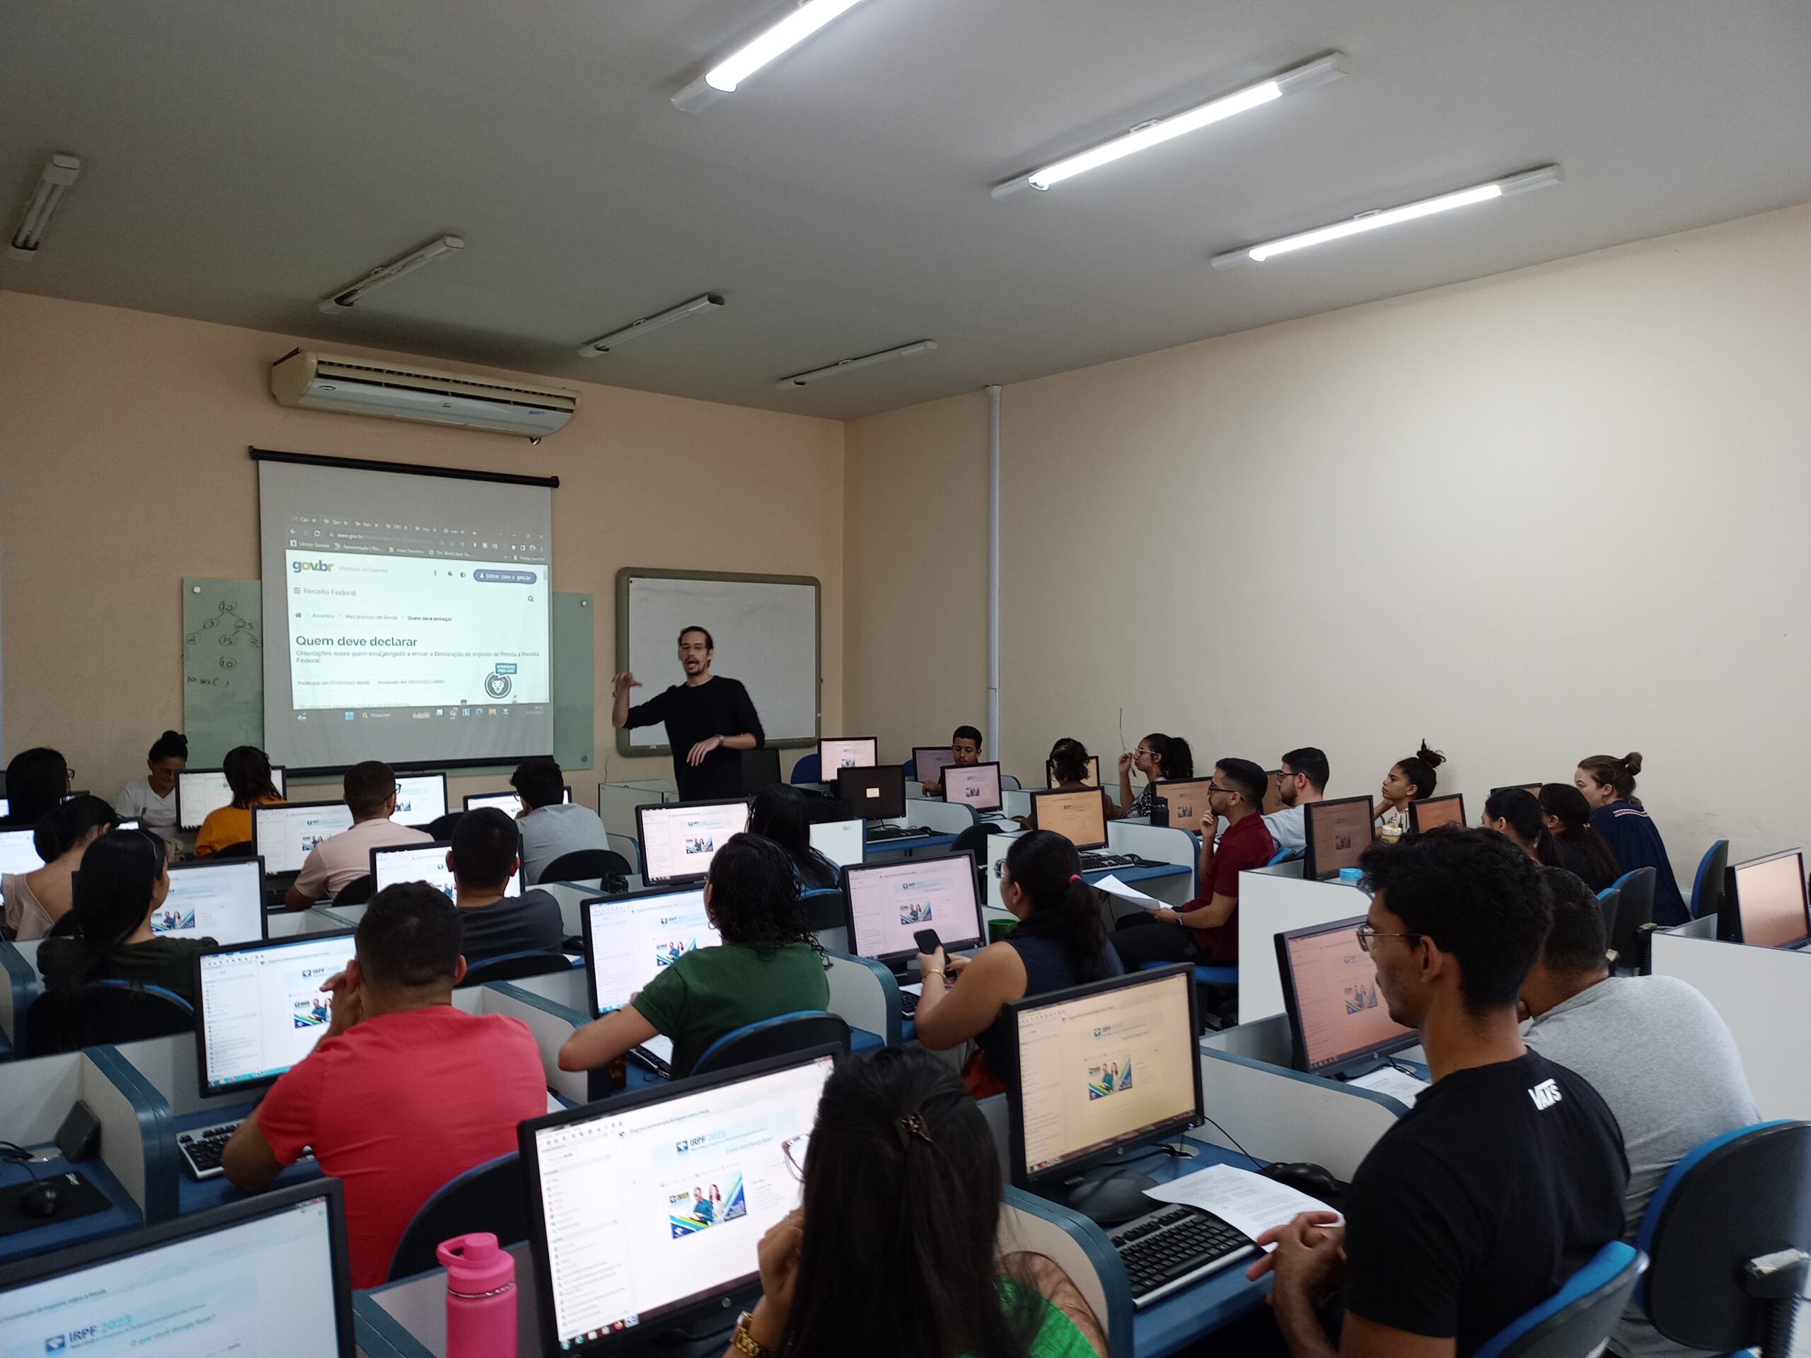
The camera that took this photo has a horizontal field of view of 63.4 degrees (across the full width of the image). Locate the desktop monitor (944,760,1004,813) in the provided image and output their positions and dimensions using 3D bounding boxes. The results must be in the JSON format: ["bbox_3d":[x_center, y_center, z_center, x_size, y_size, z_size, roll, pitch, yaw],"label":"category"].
[{"bbox_3d":[0.347,0.617,7.782,0.450,0.325,0.165,0,1,-44],"label":"desktop monitor"}]

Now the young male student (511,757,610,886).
[{"bbox_3d":[-1.394,0.916,5.675,0.500,1.250,0.800,0,1,-39],"label":"young male student"}]

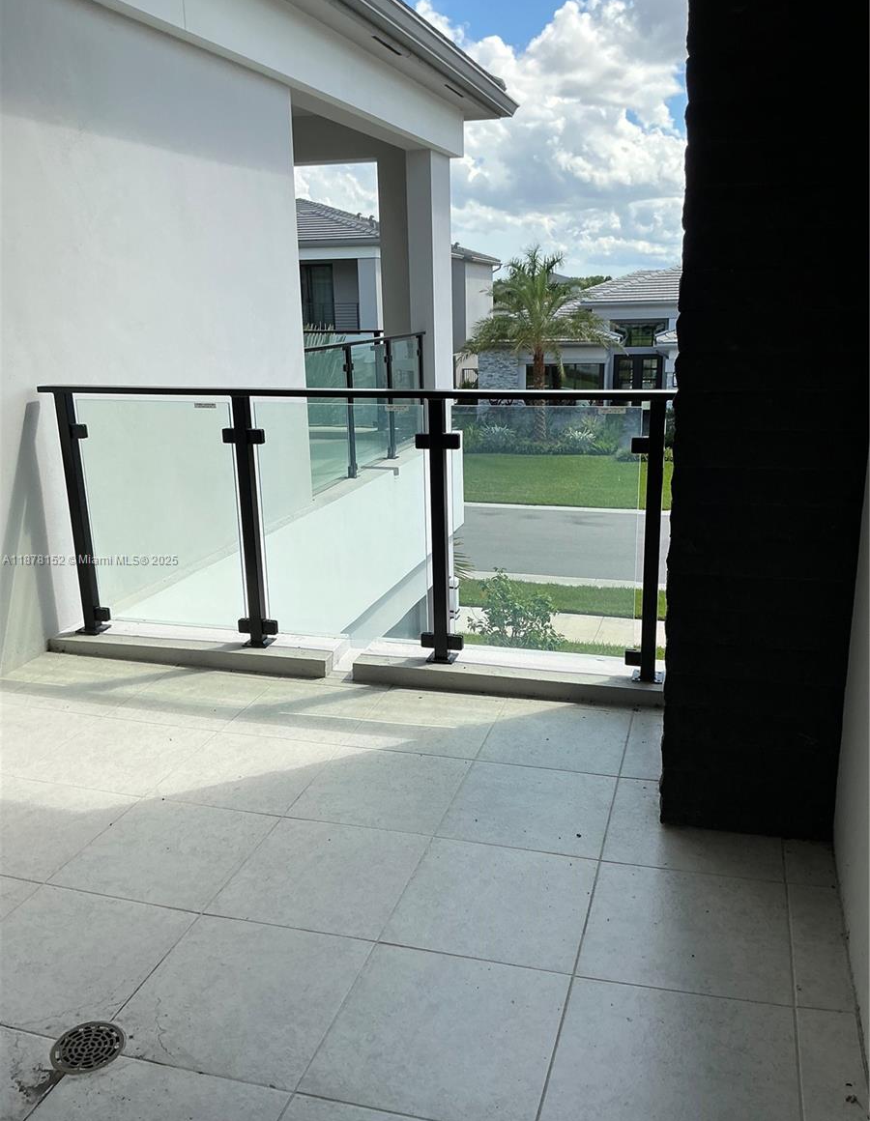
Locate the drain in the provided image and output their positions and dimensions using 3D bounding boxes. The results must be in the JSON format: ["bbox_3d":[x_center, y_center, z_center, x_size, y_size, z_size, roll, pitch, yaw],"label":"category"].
[{"bbox_3d":[-0.718,1.012,1.941,0.145,0.015,0.145,-9,18,-24],"label":"drain"}]

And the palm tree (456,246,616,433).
[{"bbox_3d":[3.656,-7.661,33.160,5.600,6.700,5.500,0,16,6],"label":"palm tree"}]

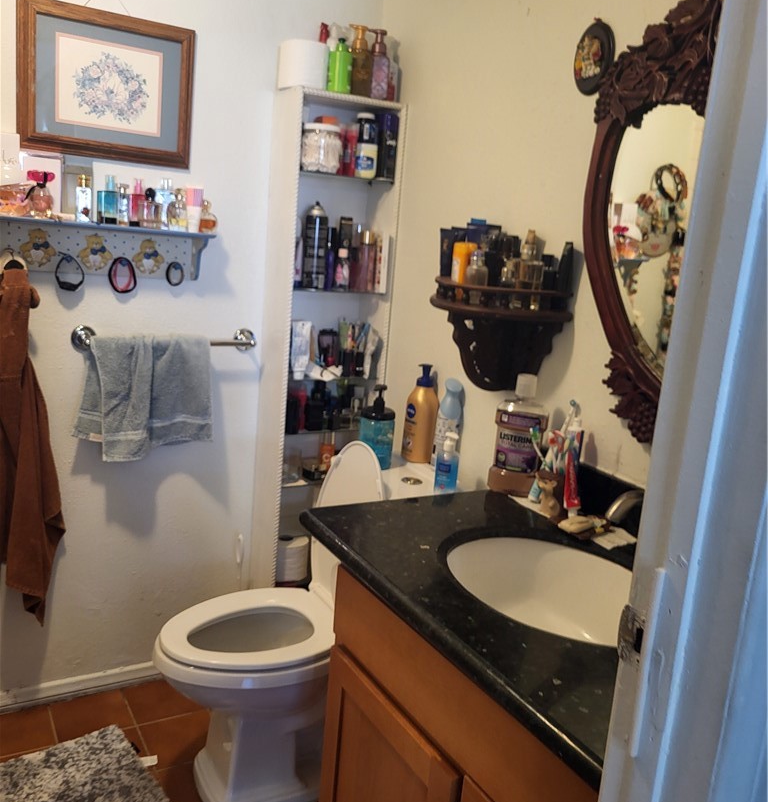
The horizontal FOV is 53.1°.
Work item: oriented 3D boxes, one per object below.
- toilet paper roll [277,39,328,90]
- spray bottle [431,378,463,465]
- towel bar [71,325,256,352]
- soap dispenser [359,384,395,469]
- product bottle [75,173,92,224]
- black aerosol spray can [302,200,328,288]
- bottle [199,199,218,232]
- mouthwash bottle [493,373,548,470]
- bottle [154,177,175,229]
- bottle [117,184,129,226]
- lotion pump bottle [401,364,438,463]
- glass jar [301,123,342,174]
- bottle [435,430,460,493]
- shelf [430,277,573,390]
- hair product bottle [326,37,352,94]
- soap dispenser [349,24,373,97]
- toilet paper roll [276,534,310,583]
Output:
[{"bbox_3d":[-0.205,-0.847,1.960,0.127,0.110,0.127,5,12,-1],"label":"toilet paper roll"},{"bbox_3d":[0.163,0.067,1.987,0.064,0.236,0.060,4,12,-1],"label":"spray bottle"},{"bbox_3d":[-0.586,-0.164,2.113,0.503,0.064,0.074,-2,13,-30],"label":"towel bar"},{"bbox_3d":[-0.016,0.065,1.958,0.087,0.218,0.068,2,12,-12],"label":"soap dispenser"},{"bbox_3d":[-0.730,-0.491,1.871,0.036,0.116,0.030,-2,13,-28],"label":"product bottle"},{"bbox_3d":[-0.185,-0.423,2.101,0.061,0.232,0.061,5,12,-1],"label":"black aerosol spray can"},{"bbox_3d":[-0.463,-0.487,2.030,0.045,0.085,0.032,-3,15,-31],"label":"bottle"},{"bbox_3d":[0.286,0.069,1.614,0.110,0.256,0.074,8,12,18],"label":"mouthwash bottle"},{"bbox_3d":[-0.568,-0.509,1.991,0.049,0.130,0.032,-3,15,-31],"label":"bottle"},{"bbox_3d":[-0.666,-0.499,1.960,0.032,0.107,0.030,-2,14,-31],"label":"bottle"},{"bbox_3d":[0.102,0.043,2.064,0.092,0.256,0.060,14,15,40],"label":"lotion pump bottle"},{"bbox_3d":[-0.168,-0.669,2.062,0.107,0.127,0.107,5,12,-1],"label":"glass jar"},{"bbox_3d":[0.151,0.144,1.814,0.056,0.146,0.038,7,12,14],"label":"bottle"},{"bbox_3d":[0.211,-0.145,1.777,0.174,0.265,0.428,-3,15,-31],"label":"shelf"},{"bbox_3d":[-0.120,-0.909,2.107,0.064,0.149,0.048,1,12,-16],"label":"hair product bottle"},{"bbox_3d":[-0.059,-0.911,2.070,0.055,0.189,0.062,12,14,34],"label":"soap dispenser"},{"bbox_3d":[-0.295,0.471,2.303,0.132,0.109,0.132,4,11,-1],"label":"toilet paper roll"}]

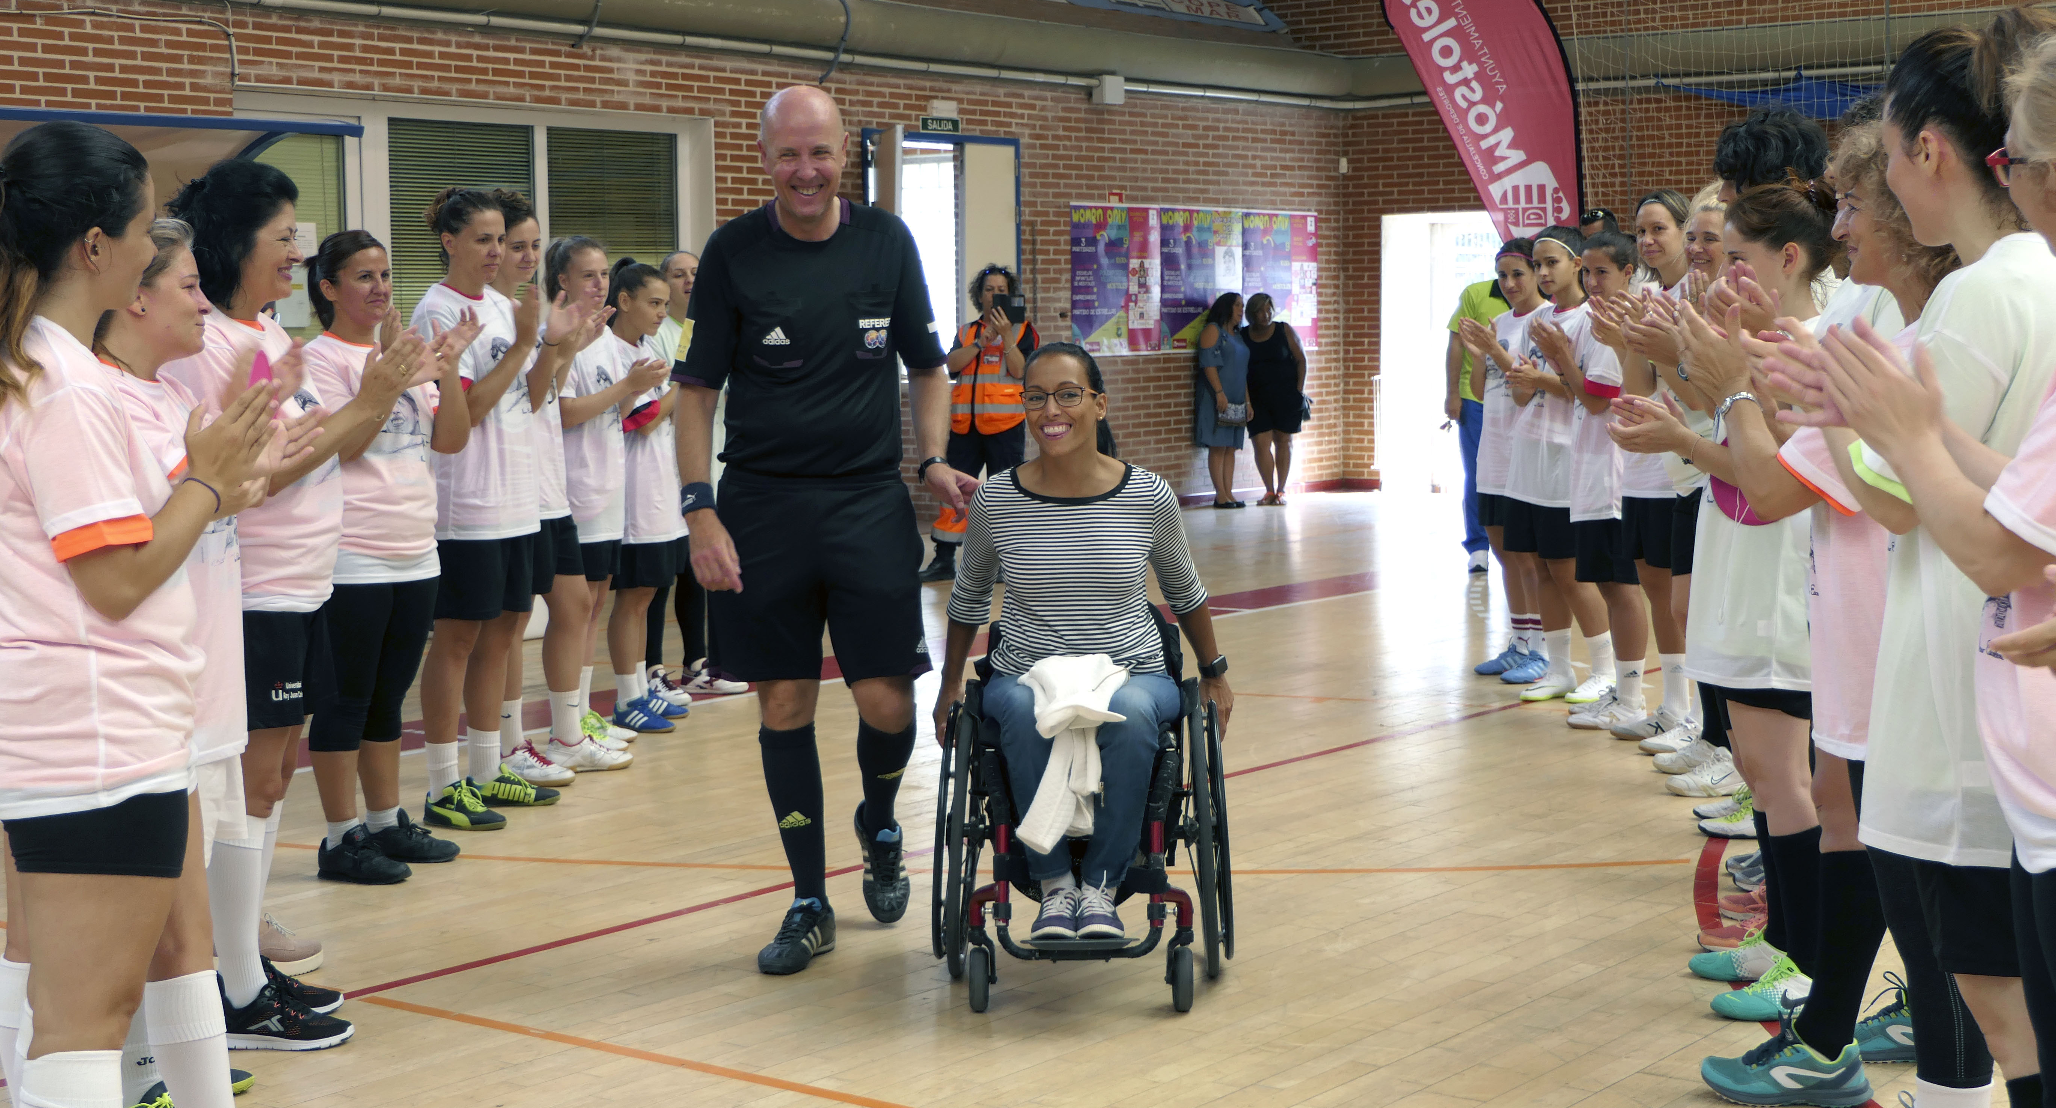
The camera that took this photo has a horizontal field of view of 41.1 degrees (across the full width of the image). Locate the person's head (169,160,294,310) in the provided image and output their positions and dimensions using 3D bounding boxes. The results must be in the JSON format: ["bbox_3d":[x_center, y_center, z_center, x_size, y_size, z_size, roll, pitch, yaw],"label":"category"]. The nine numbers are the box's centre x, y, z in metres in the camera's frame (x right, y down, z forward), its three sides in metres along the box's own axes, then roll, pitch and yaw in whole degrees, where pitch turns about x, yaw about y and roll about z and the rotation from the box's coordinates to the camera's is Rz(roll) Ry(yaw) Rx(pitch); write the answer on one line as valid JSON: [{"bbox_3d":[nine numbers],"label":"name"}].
[{"bbox_3d":[-1.558,-0.623,5.370,0.255,0.300,0.190,1,5,10],"label":"person's head"}]

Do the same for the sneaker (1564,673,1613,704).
[{"bbox_3d":[1.984,0.462,9.621,0.262,0.105,0.097,-4,6,-33],"label":"sneaker"}]

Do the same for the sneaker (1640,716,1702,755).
[{"bbox_3d":[1.998,0.554,8.476,0.280,0.105,0.100,-4,6,-30],"label":"sneaker"}]

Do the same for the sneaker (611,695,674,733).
[{"bbox_3d":[-1.261,0.532,9.040,0.260,0.108,0.097,3,6,33],"label":"sneaker"}]

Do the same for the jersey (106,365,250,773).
[{"bbox_3d":[-1.531,0.011,4.780,0.320,0.700,0.470,1,6,18],"label":"jersey"}]

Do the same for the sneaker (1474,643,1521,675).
[{"bbox_3d":[1.787,0.395,10.282,0.280,0.105,0.100,-4,6,-30],"label":"sneaker"}]

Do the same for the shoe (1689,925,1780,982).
[{"bbox_3d":[1.480,0.797,5.577,0.270,0.115,0.100,0,5,10],"label":"shoe"}]

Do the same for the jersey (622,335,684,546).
[{"bbox_3d":[-1.267,-0.384,9.220,0.290,0.700,0.420,1,5,24],"label":"jersey"}]

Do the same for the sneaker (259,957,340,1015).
[{"bbox_3d":[-1.497,0.861,5.425,0.280,0.110,0.100,-2,5,-17],"label":"sneaker"}]

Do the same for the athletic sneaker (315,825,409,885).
[{"bbox_3d":[-1.616,0.735,6.683,0.268,0.125,0.105,1,5,24],"label":"athletic sneaker"}]

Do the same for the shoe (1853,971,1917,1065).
[{"bbox_3d":[1.584,0.851,4.969,0.280,0.120,0.100,0,5,7],"label":"shoe"}]

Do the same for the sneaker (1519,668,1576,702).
[{"bbox_3d":[1.825,0.455,9.609,0.275,0.105,0.100,-4,6,-33],"label":"sneaker"}]

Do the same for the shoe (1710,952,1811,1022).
[{"bbox_3d":[1.449,0.827,5.264,0.275,0.115,0.100,0,5,10],"label":"shoe"}]

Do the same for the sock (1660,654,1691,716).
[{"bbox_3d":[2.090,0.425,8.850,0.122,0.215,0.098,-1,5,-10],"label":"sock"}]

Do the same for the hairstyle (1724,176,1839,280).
[{"bbox_3d":[1.417,-0.610,5.150,0.215,0.200,0.170,0,5,14],"label":"hairstyle"}]

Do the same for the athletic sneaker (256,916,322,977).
[{"bbox_3d":[-1.591,0.812,5.702,0.265,0.115,0.100,0,5,3],"label":"athletic sneaker"}]

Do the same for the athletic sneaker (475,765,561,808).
[{"bbox_3d":[-1.449,0.650,7.732,0.268,0.115,0.100,0,5,7],"label":"athletic sneaker"}]

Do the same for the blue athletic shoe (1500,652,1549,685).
[{"bbox_3d":[1.813,0.407,9.806,0.255,0.105,0.095,1,5,12],"label":"blue athletic shoe"}]

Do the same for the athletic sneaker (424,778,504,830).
[{"bbox_3d":[-1.517,0.684,7.402,0.278,0.112,0.100,2,6,28],"label":"athletic sneaker"}]

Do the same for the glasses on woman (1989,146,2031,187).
[{"bbox_3d":[1.229,-0.456,3.200,0.140,0.047,0.140,-4,6,-33],"label":"glasses on woman"}]

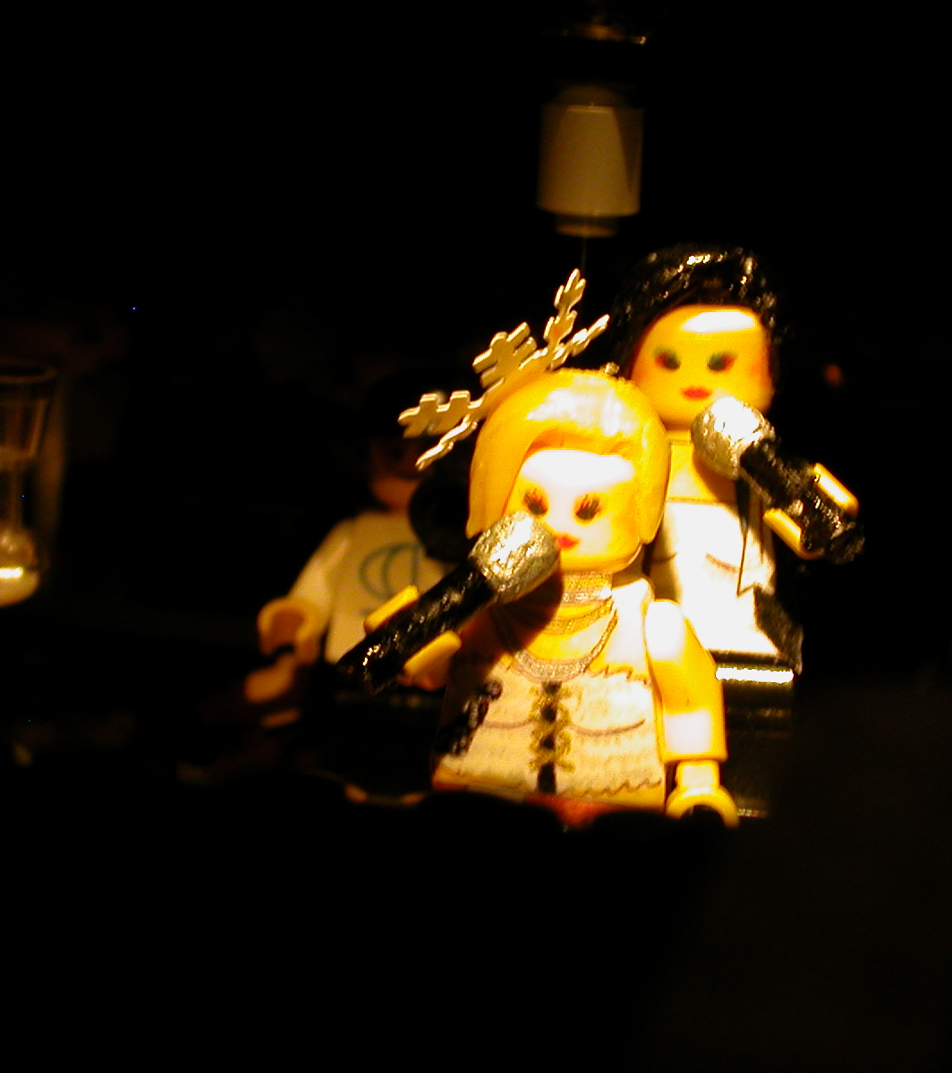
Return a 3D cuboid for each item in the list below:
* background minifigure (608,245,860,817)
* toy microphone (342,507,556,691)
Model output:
[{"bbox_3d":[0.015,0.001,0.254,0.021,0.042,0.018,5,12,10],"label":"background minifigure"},{"bbox_3d":[-0.001,0.004,0.237,0.016,0.004,0.004,-38,9,-9],"label":"toy microphone"}]

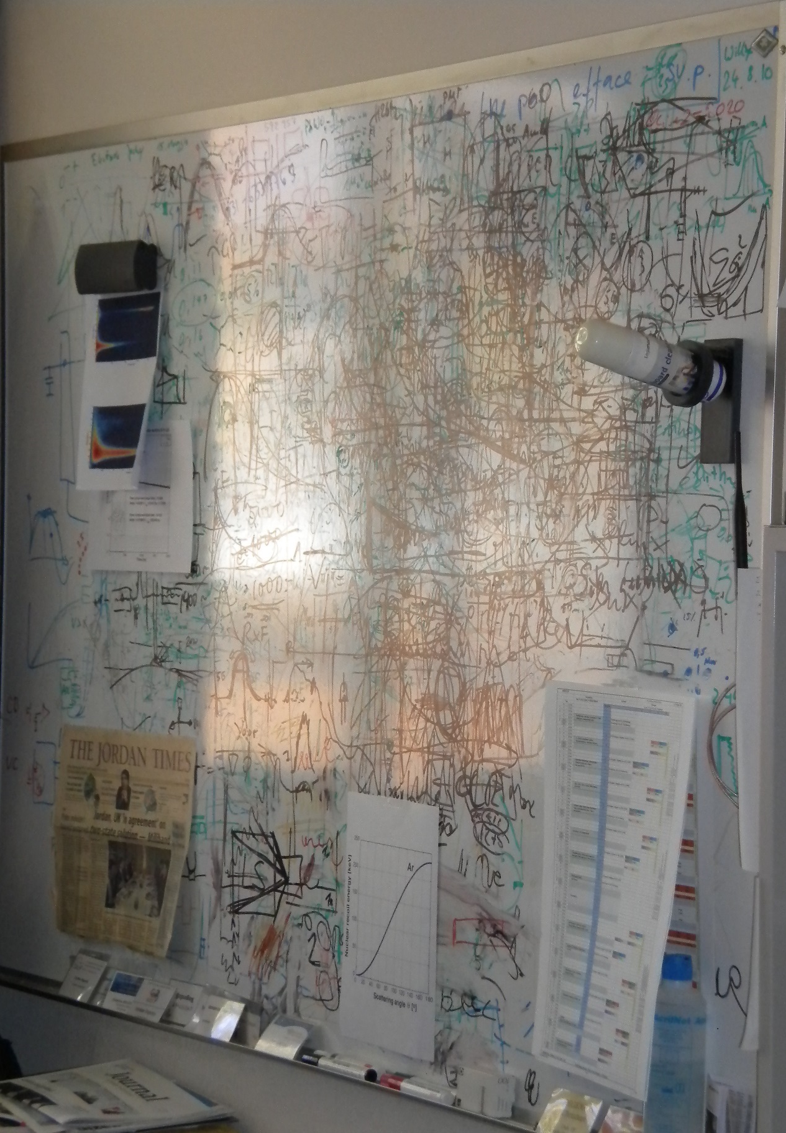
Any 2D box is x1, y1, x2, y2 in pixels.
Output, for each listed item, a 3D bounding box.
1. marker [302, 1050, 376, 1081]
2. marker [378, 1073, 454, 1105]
[{"bbox_3d":[-0.066,0.617,3.868,0.018,0.018,0.132,0,1,-34],"label":"marker"},{"bbox_3d":[0.029,0.622,3.730,0.018,0.018,0.132,0,1,-34],"label":"marker"}]

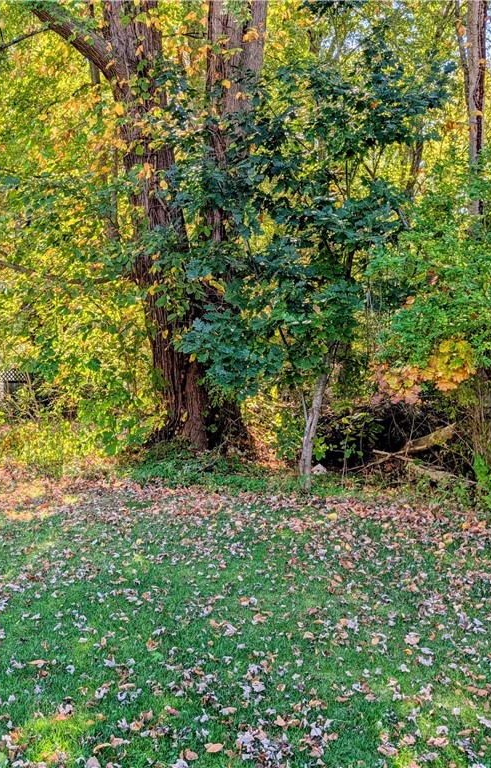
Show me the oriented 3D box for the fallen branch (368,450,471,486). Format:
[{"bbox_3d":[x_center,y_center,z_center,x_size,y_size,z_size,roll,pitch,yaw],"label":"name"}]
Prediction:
[{"bbox_3d":[2.397,1.141,9.750,1.459,0.180,0.200,16,8,29],"label":"fallen branch"}]

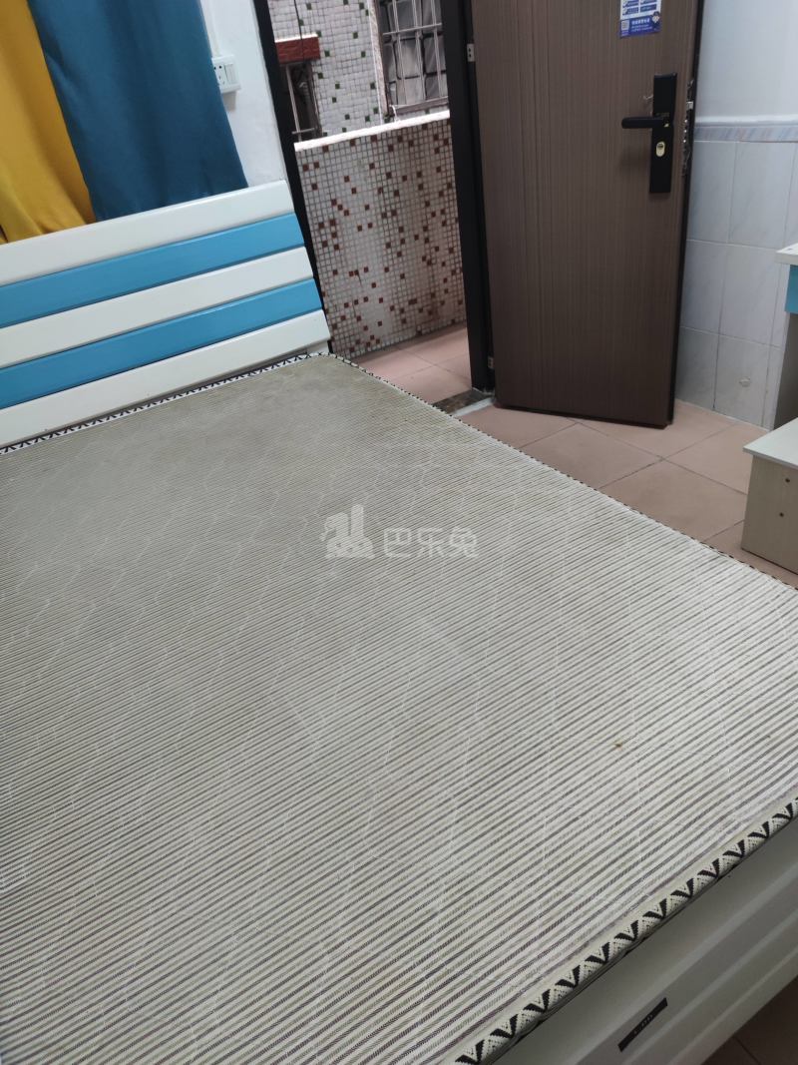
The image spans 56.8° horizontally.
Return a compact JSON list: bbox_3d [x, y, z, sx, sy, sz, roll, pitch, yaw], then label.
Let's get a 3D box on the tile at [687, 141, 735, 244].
[{"bbox_3d":[1.009,-1.111,2.415,0.010,0.300,0.200,-24,35,-21],"label":"tile"}]

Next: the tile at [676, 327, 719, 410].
[{"bbox_3d":[1.098,-0.612,2.733,0.010,0.293,0.200,-24,35,-21],"label":"tile"}]

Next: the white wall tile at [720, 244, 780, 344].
[{"bbox_3d":[1.155,-0.779,2.421,0.010,0.300,0.200,-24,35,-21],"label":"white wall tile"}]

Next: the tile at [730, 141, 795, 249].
[{"bbox_3d":[1.110,-1.030,2.261,0.010,0.300,0.200,-24,35,-21],"label":"tile"}]

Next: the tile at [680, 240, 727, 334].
[{"bbox_3d":[1.054,-0.859,2.576,0.010,0.300,0.200,-24,35,-21],"label":"tile"}]

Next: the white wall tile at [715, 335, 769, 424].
[{"bbox_3d":[1.199,-0.531,2.579,0.010,0.293,0.200,-24,35,-21],"label":"white wall tile"}]

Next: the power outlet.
[{"bbox_3d":[-0.513,-1.322,2.133,0.086,0.086,0.035,-24,35,-21],"label":"power outlet"}]

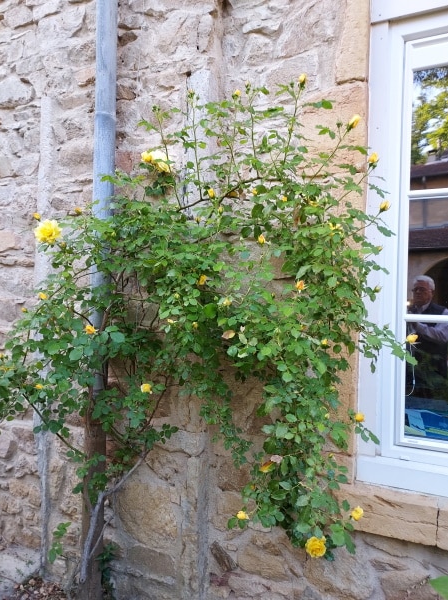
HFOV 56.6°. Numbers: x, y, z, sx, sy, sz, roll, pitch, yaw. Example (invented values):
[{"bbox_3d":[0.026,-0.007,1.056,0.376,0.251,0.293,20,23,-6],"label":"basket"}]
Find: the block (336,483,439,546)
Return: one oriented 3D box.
[{"bbox_3d":[0.601,0.756,1.547,0.333,0.132,0.200,1,0,24],"label":"block"}]

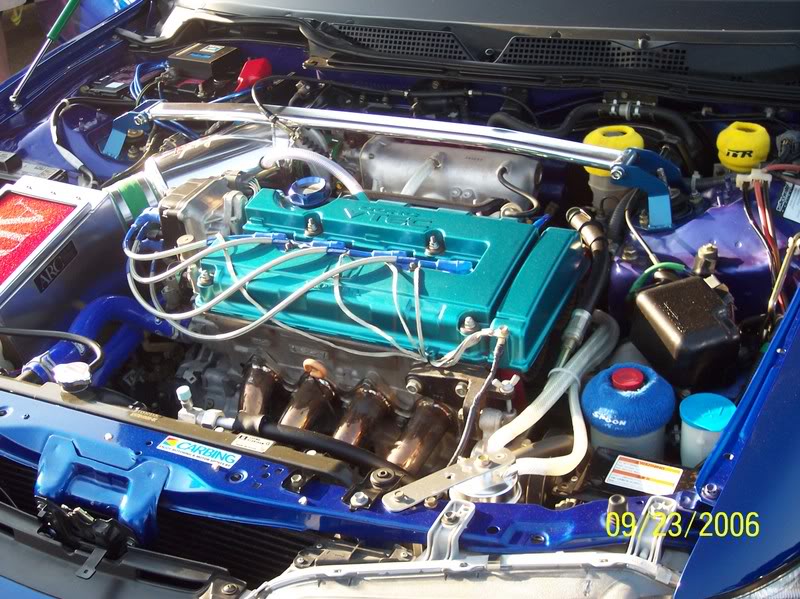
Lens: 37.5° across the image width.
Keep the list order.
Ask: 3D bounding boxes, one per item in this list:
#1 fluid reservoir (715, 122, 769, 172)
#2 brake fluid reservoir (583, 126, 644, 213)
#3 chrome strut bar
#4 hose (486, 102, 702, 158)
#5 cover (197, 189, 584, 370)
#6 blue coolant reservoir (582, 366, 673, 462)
[{"bbox_3d":[0.487,-0.216,1.672,0.076,0.058,0.076,10,40,26],"label":"fluid reservoir"},{"bbox_3d":[0.313,-0.190,1.724,0.088,0.120,0.088,10,40,26],"label":"brake fluid reservoir"},{"bbox_3d":[-0.058,-0.254,1.774,0.815,0.042,0.045,9,40,25],"label":"chrome strut bar"},{"bbox_3d":[0.303,-0.266,1.834,0.345,0.080,0.070,10,40,26],"label":"hose"},{"bbox_3d":[-0.022,-0.043,1.540,0.475,0.080,0.208,10,43,25],"label":"cover"},{"bbox_3d":[0.260,0.122,1.334,0.102,0.112,0.102,10,40,26],"label":"blue coolant reservoir"}]

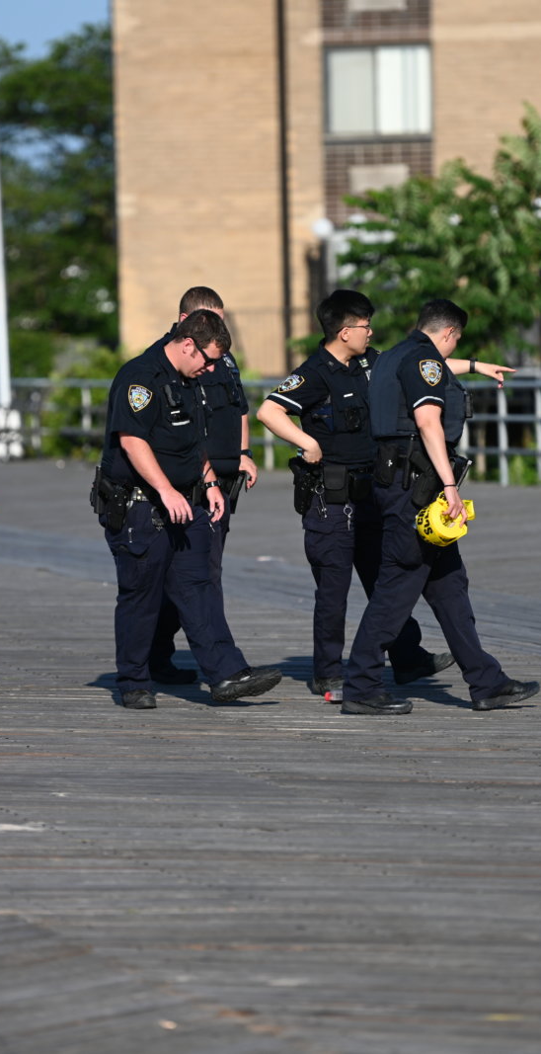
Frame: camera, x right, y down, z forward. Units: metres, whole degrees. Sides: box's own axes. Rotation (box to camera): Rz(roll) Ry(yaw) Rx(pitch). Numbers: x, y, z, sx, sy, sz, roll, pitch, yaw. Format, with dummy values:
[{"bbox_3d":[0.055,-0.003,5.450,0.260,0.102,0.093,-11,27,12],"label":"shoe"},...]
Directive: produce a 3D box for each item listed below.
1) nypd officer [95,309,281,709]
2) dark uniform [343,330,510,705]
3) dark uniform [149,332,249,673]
[{"bbox_3d":[-0.343,-0.077,31.200,0.750,1.660,0.600,0,2,30],"label":"nypd officer"},{"bbox_3d":[0.632,-0.037,30.200,0.640,1.520,0.500,-2,2,-21],"label":"dark uniform"},{"bbox_3d":[-0.305,-0.110,32.600,0.480,1.500,0.550,0,2,40],"label":"dark uniform"}]

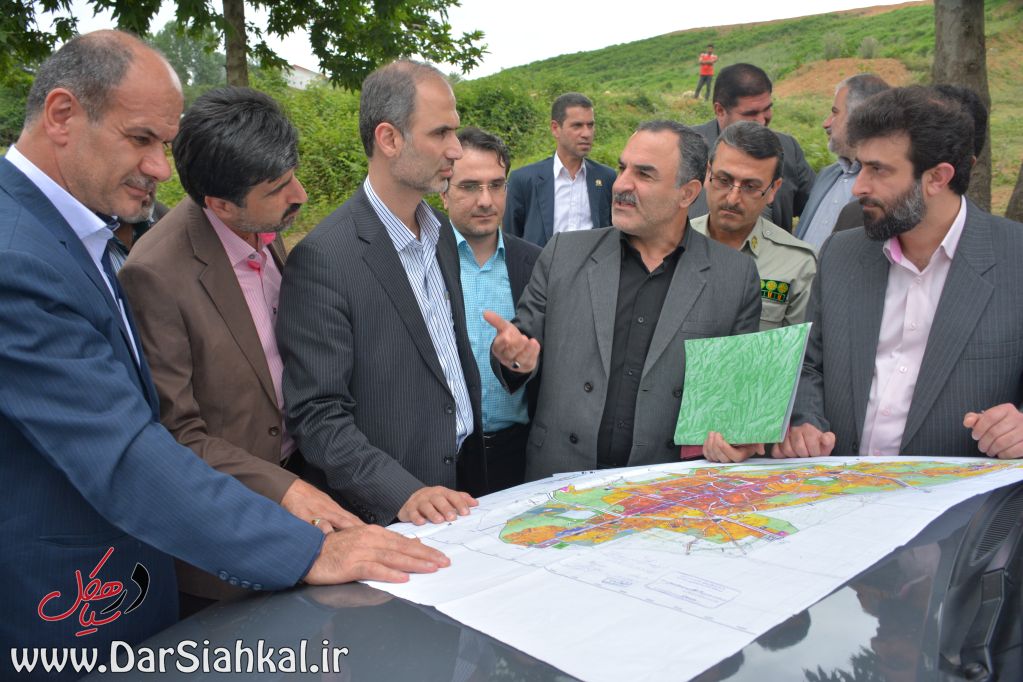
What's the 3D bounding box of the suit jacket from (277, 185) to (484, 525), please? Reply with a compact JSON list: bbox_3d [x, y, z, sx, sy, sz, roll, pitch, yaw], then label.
[{"bbox_3d":[-0.248,0.050,1.450,0.340,0.700,0.480,4,11,20],"label":"suit jacket"}]

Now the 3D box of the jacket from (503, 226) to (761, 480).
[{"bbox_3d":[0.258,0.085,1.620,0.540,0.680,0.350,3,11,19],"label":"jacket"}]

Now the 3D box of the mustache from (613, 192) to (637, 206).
[{"bbox_3d":[0.222,-0.283,1.530,0.030,0.025,0.062,-6,12,-32],"label":"mustache"}]

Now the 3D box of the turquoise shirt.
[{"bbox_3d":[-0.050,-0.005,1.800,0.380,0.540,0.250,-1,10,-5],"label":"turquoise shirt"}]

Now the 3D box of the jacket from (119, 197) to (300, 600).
[{"bbox_3d":[-0.515,0.095,1.360,0.320,0.710,0.460,4,11,20],"label":"jacket"}]

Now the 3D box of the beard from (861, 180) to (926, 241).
[{"bbox_3d":[0.653,-0.222,1.310,0.095,0.105,0.130,-3,11,-18],"label":"beard"}]

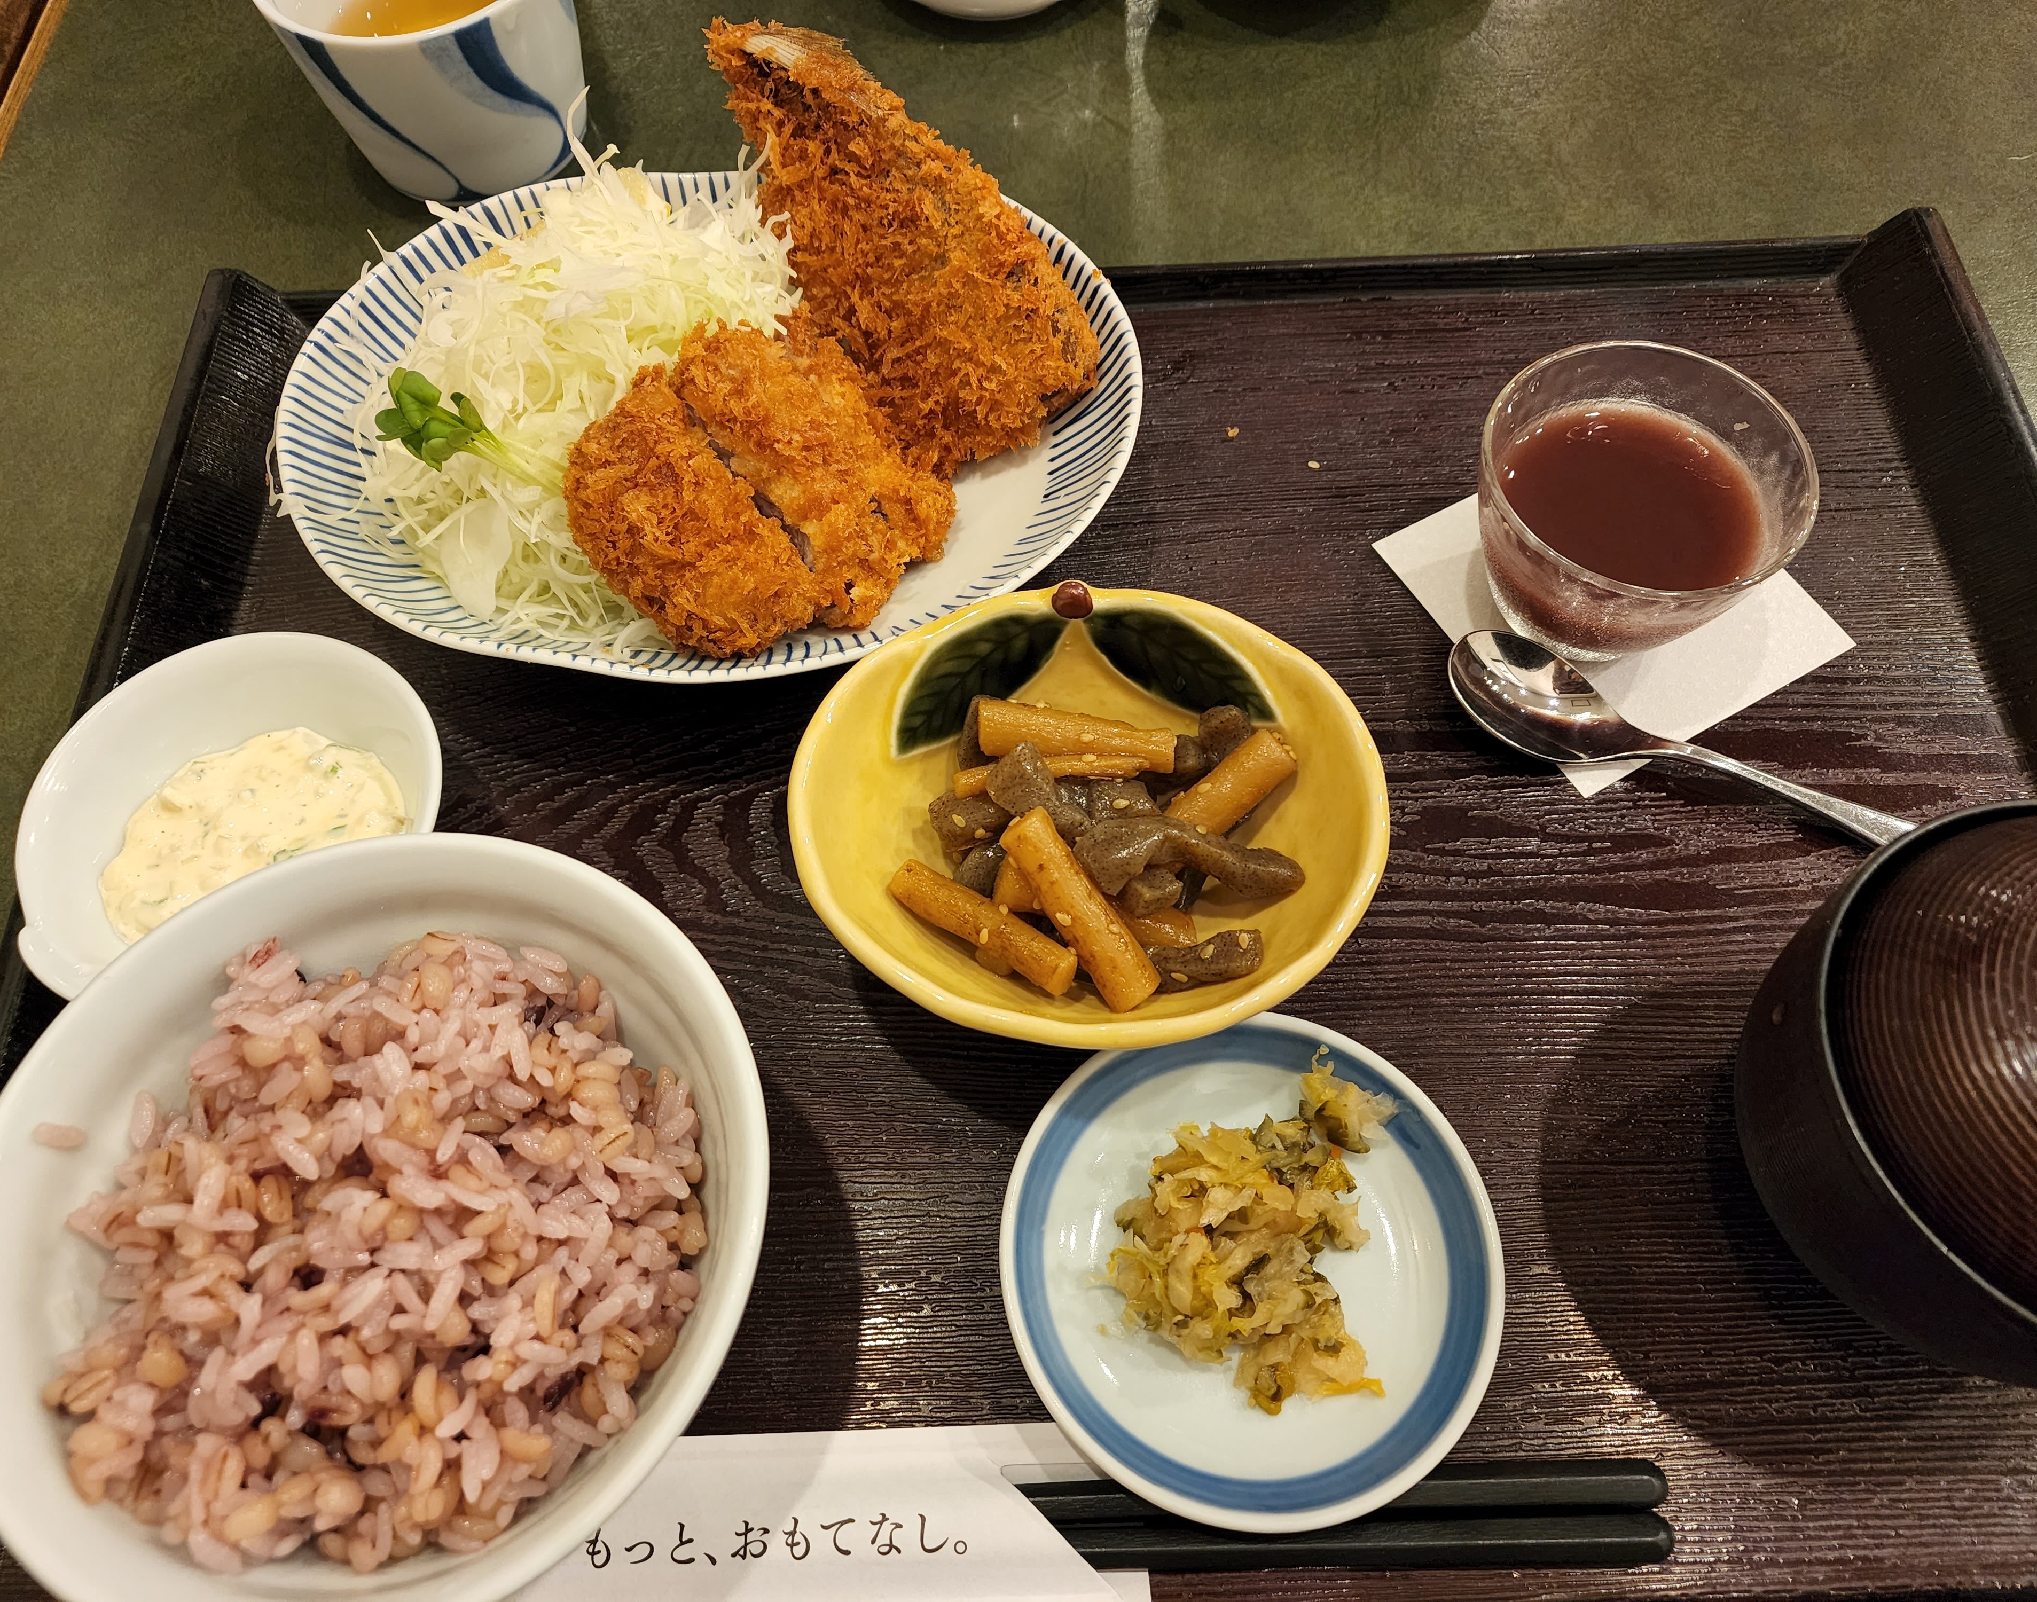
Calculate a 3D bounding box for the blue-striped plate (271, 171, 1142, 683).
[{"bbox_3d":[-0.074,-0.090,0.354,0.210,0.030,0.159,2,64,3],"label":"blue-striped plate"}]

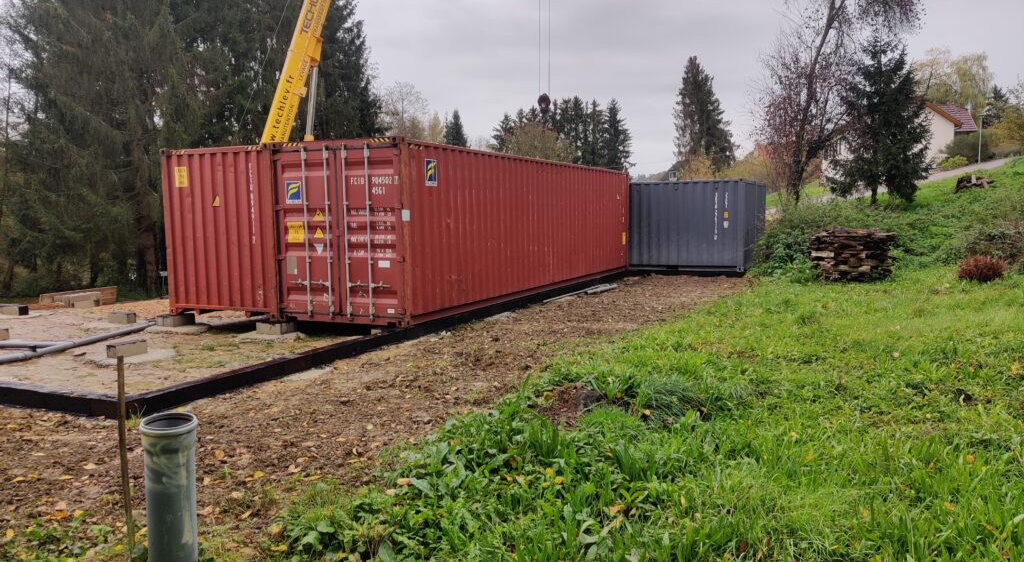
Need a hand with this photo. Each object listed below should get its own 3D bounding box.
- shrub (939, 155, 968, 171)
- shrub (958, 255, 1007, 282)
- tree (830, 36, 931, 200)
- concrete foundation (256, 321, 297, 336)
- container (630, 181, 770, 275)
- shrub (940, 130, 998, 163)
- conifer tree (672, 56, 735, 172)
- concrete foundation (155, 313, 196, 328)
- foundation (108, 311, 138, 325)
[{"bbox_3d":[31.508,-8.386,57.000,2.100,1.120,1.700,-1,5,0],"label":"shrub"},{"bbox_3d":[9.543,-0.254,16.200,1.030,0.520,0.850,-1,5,0],"label":"shrub"},{"bbox_3d":[14.336,-6.224,31.276,3.800,6.400,3.600,-1,5,0],"label":"tree"},{"bbox_3d":[-3.866,0.768,13.143,0.510,0.180,0.390,2,5,24],"label":"concrete foundation"},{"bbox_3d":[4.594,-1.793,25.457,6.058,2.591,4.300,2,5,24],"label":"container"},{"bbox_3d":[34.368,-10.104,60.000,4.300,2.500,3.200,-1,5,0],"label":"shrub"},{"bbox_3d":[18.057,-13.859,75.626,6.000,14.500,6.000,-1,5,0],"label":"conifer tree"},{"bbox_3d":[-5.952,0.696,14.155,0.440,0.175,0.460,2,5,24],"label":"concrete foundation"},{"bbox_3d":[-7.061,0.678,14.497,0.470,0.175,0.190,2,5,24],"label":"foundation"}]

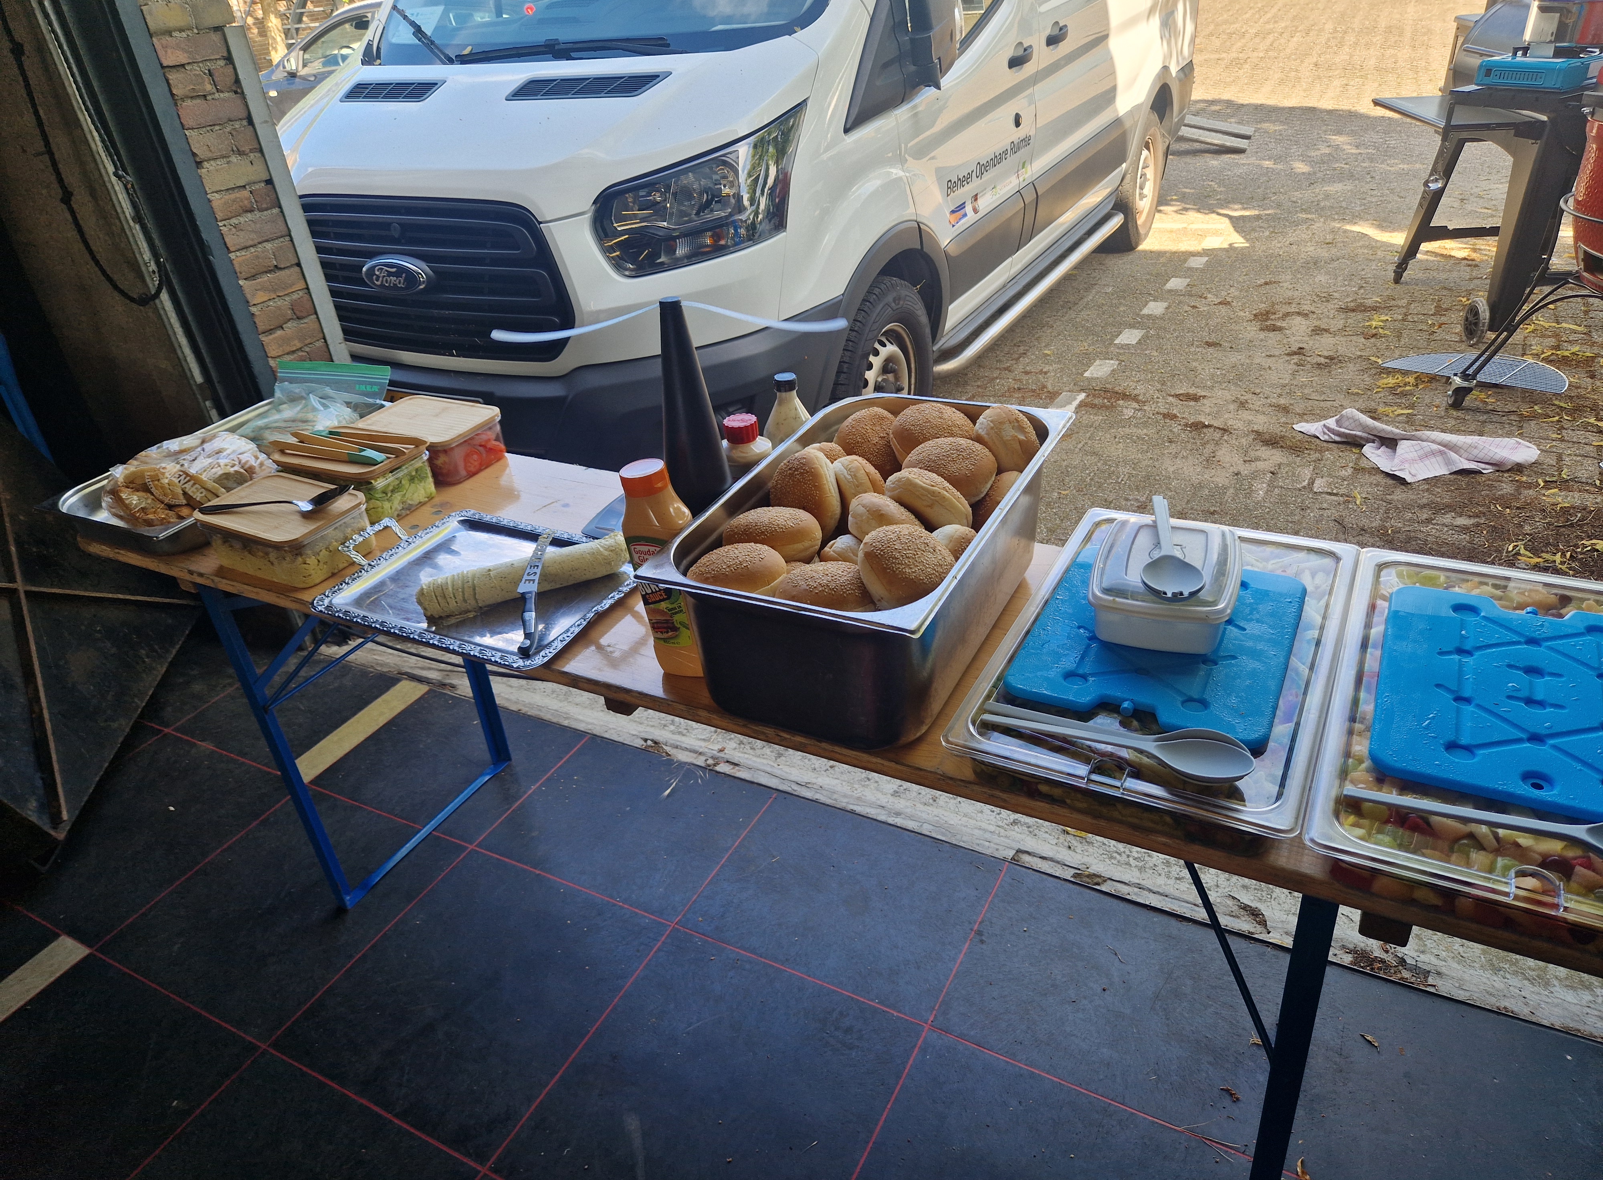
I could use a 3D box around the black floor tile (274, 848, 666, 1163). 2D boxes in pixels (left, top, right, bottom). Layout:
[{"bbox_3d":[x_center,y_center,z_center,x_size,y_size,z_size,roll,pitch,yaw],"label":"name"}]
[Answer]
[{"bbox_3d":[-0.569,0.698,1.877,0.500,0.010,0.500,12,36,26],"label":"black floor tile"}]

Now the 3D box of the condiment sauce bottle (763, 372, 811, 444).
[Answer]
[{"bbox_3d":[-0.012,-0.191,1.538,0.080,0.226,0.068,0,32,10],"label":"condiment sauce bottle"}]

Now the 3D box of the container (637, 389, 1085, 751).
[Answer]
[{"bbox_3d":[0.096,-0.034,1.304,0.325,0.200,0.530,11,35,26],"label":"container"}]

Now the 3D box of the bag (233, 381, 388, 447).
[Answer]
[{"bbox_3d":[-0.916,-0.295,1.965,0.260,0.112,0.200,12,36,26],"label":"bag"}]

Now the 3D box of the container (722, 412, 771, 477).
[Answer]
[{"bbox_3d":[-0.078,-0.172,1.582,0.074,0.172,0.074,-16,33,-16],"label":"container"}]

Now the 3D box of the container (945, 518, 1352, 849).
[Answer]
[{"bbox_3d":[0.409,0.076,1.183,0.325,0.071,0.530,12,36,27],"label":"container"}]

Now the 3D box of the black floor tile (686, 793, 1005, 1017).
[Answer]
[{"bbox_3d":[0.077,0.570,1.973,0.500,0.012,0.376,12,36,26],"label":"black floor tile"}]

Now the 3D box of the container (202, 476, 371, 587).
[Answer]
[{"bbox_3d":[-0.792,-0.094,1.653,0.245,0.084,0.160,13,37,28],"label":"container"}]

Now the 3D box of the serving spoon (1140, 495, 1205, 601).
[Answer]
[{"bbox_3d":[0.394,-0.050,1.151,0.063,0.033,0.220,2,32,12],"label":"serving spoon"}]

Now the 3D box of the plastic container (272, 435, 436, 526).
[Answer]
[{"bbox_3d":[-0.751,-0.191,1.800,0.228,0.096,0.148,11,35,26],"label":"plastic container"}]

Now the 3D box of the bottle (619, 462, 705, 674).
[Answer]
[{"bbox_3d":[-0.156,-0.021,1.257,0.083,0.258,0.056,2,31,22],"label":"bottle"}]

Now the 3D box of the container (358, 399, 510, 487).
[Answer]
[{"bbox_3d":[-0.664,-0.270,1.915,0.240,0.084,0.160,12,36,26],"label":"container"}]

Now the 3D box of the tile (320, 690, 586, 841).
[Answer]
[{"bbox_3d":[-0.796,0.391,2.414,0.500,0.012,0.376,12,36,26],"label":"tile"}]

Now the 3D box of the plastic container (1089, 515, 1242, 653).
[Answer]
[{"bbox_3d":[0.400,-0.008,1.175,0.140,0.068,0.182,8,34,21],"label":"plastic container"}]

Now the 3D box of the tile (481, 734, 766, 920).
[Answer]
[{"bbox_3d":[-0.363,0.480,2.198,0.500,0.010,0.379,12,36,26],"label":"tile"}]

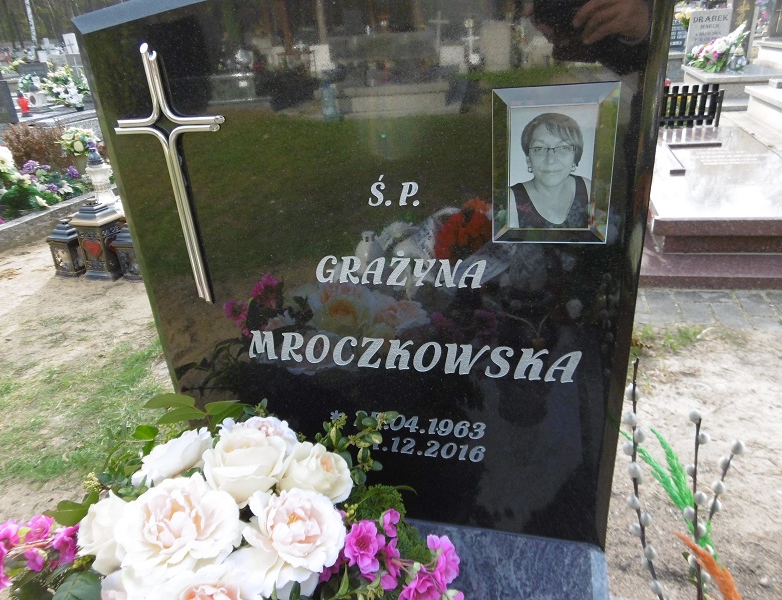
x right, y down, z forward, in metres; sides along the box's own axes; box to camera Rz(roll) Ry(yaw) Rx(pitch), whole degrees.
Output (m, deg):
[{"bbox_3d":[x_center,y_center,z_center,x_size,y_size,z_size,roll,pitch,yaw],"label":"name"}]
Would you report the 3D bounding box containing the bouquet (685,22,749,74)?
[{"bbox_3d":[3.461,-2.684,5.897,0.540,0.480,0.320,2,26,15],"label":"bouquet"}]

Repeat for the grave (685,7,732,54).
[{"bbox_3d":[3.797,-3.135,6.613,0.440,0.600,0.100,2,26,15],"label":"grave"}]

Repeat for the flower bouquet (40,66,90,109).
[{"bbox_3d":[-3.473,-2.250,5.900,0.480,0.430,0.380,-6,25,-3],"label":"flower bouquet"}]

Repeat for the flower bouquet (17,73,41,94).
[{"bbox_3d":[-4.497,-2.693,6.900,0.290,0.280,0.260,-6,25,-3],"label":"flower bouquet"}]

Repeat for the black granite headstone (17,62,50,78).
[{"bbox_3d":[-5.800,-3.675,9.000,0.470,0.440,0.100,-6,25,-3],"label":"black granite headstone"}]

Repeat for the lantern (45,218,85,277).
[{"bbox_3d":[-1.598,-0.269,2.755,0.153,0.272,0.140,5,27,21],"label":"lantern"}]

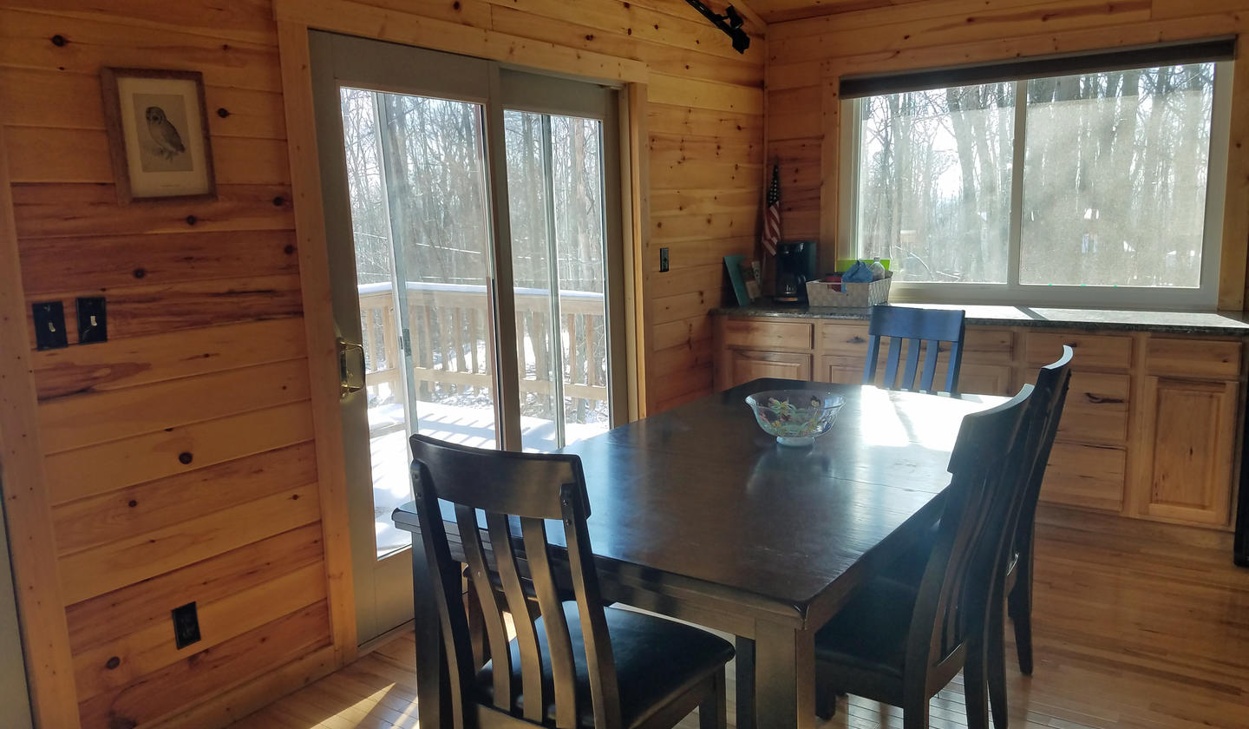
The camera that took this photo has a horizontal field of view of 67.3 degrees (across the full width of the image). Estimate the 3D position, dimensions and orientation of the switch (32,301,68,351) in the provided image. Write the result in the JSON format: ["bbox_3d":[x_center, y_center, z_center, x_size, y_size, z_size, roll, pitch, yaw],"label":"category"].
[{"bbox_3d":[-1.399,-0.094,2.289,0.020,0.116,0.071,4,11,34],"label":"switch"}]

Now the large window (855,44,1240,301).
[{"bbox_3d":[1.974,-0.909,4.750,1.810,1.205,0.110,4,11,34],"label":"large window"}]

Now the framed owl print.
[{"bbox_3d":[-1.224,-0.601,2.481,0.030,0.338,0.263,4,11,34],"label":"framed owl print"}]

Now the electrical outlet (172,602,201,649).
[{"bbox_3d":[-1.230,0.733,2.638,0.012,0.116,0.071,4,11,34],"label":"electrical outlet"}]

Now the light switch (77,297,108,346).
[{"bbox_3d":[-1.343,-0.110,2.370,0.020,0.116,0.071,4,11,34],"label":"light switch"}]

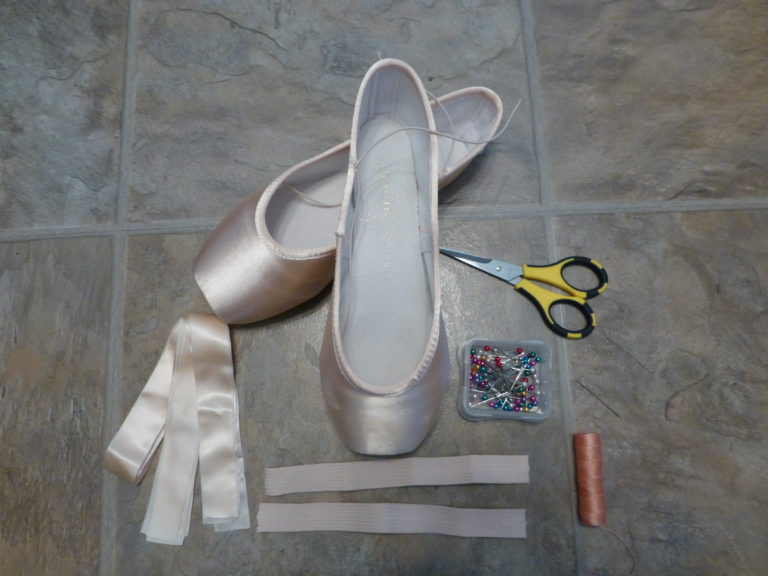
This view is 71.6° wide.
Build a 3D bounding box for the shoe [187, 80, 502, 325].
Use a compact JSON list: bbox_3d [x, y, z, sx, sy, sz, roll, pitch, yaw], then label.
[{"bbox_3d":[-0.024,-0.058,0.363,0.232,0.060,0.081,-32,81,-6],"label":"shoe"}]

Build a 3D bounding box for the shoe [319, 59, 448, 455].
[{"bbox_3d":[-0.001,-0.005,0.325,0.081,0.060,0.232,0,92,2],"label":"shoe"}]

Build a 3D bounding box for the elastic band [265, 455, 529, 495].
[{"bbox_3d":[0.009,0.125,0.354,0.176,0.003,0.018,-3,80,1],"label":"elastic band"}]

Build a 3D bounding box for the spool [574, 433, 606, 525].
[{"bbox_3d":[0.134,0.123,0.344,0.016,0.016,0.056,1,80,2],"label":"spool"}]

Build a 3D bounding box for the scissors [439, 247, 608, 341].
[{"bbox_3d":[0.092,-0.008,0.372,0.124,0.011,0.059,19,81,5],"label":"scissors"}]

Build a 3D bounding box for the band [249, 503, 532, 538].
[{"bbox_3d":[0.005,0.153,0.349,0.176,0.003,0.018,1,80,2],"label":"band"}]

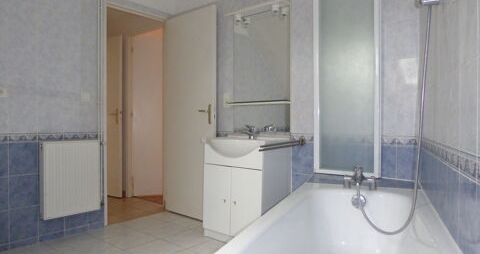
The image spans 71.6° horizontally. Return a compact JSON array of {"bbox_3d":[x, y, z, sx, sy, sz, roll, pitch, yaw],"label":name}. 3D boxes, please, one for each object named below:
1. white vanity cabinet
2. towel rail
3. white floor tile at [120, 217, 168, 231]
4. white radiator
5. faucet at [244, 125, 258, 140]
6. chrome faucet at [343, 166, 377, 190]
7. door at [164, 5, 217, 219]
[{"bbox_3d":[0.046,0.508,2.737,0.630,0.825,0.430,0,0,40],"label":"white vanity cabinet"},{"bbox_3d":[0.313,0.136,2.398,0.055,0.060,0.570,0,1,40],"label":"towel rail"},{"bbox_3d":[-0.924,0.918,3.135,0.320,0.010,0.320,0,0,40],"label":"white floor tile"},{"bbox_3d":[-1.392,0.417,2.757,0.090,0.610,0.450,0,1,41],"label":"white radiator"},{"bbox_3d":[0.094,0.044,2.745,0.050,0.120,0.120,0,0,40],"label":"faucet"},{"bbox_3d":[0.707,0.303,1.962,0.190,0.145,0.140,0,0,21],"label":"chrome faucet"},{"bbox_3d":[-0.500,-0.115,3.332,0.725,2.030,0.045,0,1,41],"label":"door"}]

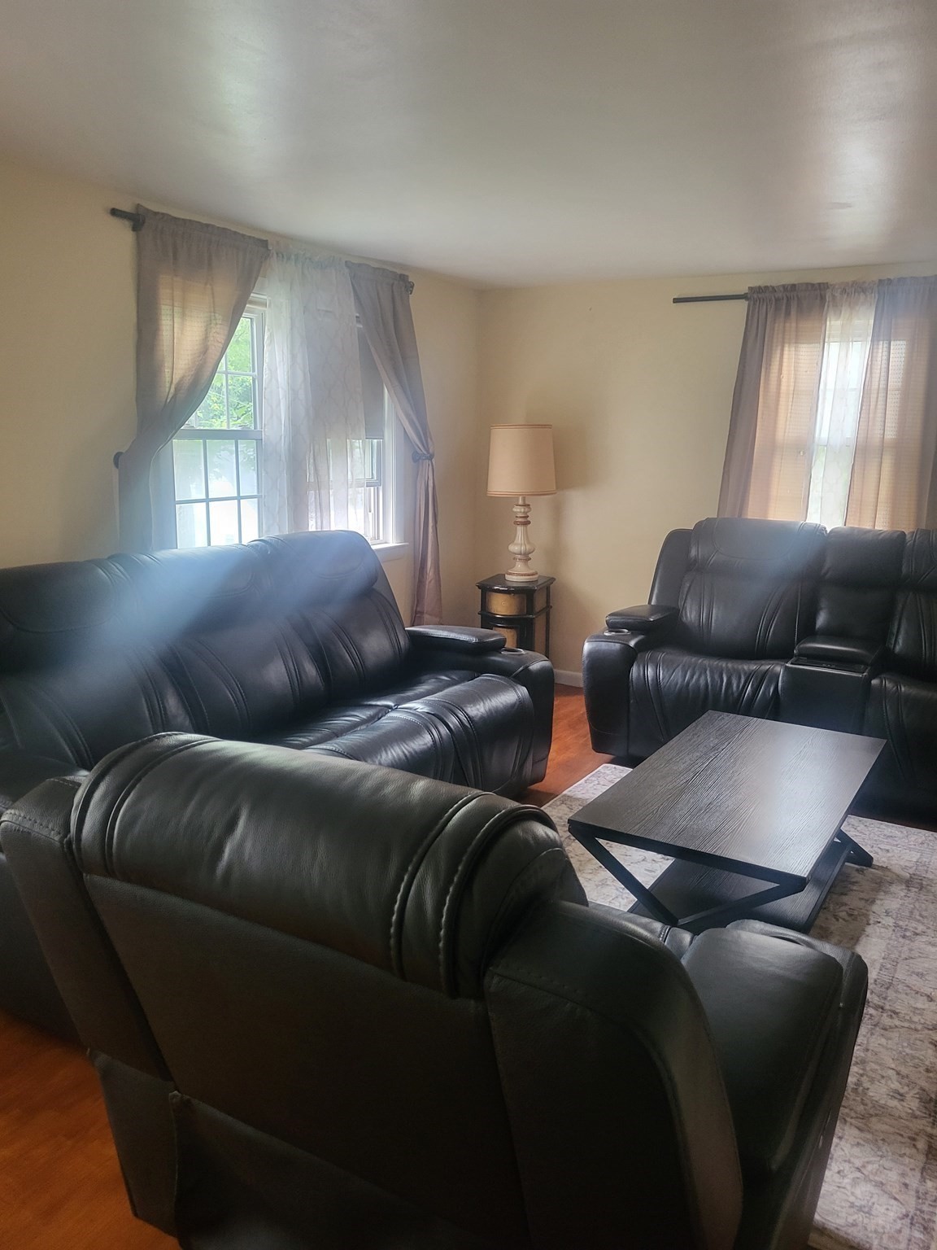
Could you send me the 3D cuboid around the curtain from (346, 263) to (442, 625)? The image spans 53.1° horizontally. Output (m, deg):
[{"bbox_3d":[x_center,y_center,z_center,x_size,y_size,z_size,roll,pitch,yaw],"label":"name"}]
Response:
[{"bbox_3d":[-0.335,-0.832,4.739,0.130,1.780,0.880,7,14,29],"label":"curtain"}]

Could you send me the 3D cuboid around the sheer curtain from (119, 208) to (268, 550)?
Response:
[{"bbox_3d":[-1.016,-0.602,3.591,0.130,1.770,0.830,7,14,29],"label":"sheer curtain"}]

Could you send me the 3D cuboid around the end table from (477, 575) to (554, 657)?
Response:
[{"bbox_3d":[0.267,0.070,5.378,0.347,0.645,0.413,6,13,23],"label":"end table"}]

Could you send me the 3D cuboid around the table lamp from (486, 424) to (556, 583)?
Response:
[{"bbox_3d":[0.314,-0.689,5.306,0.396,0.870,0.396,1,12,0],"label":"table lamp"}]

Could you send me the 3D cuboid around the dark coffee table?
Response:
[{"bbox_3d":[0.865,0.687,2.965,0.627,0.450,1.218,8,14,31],"label":"dark coffee table"}]

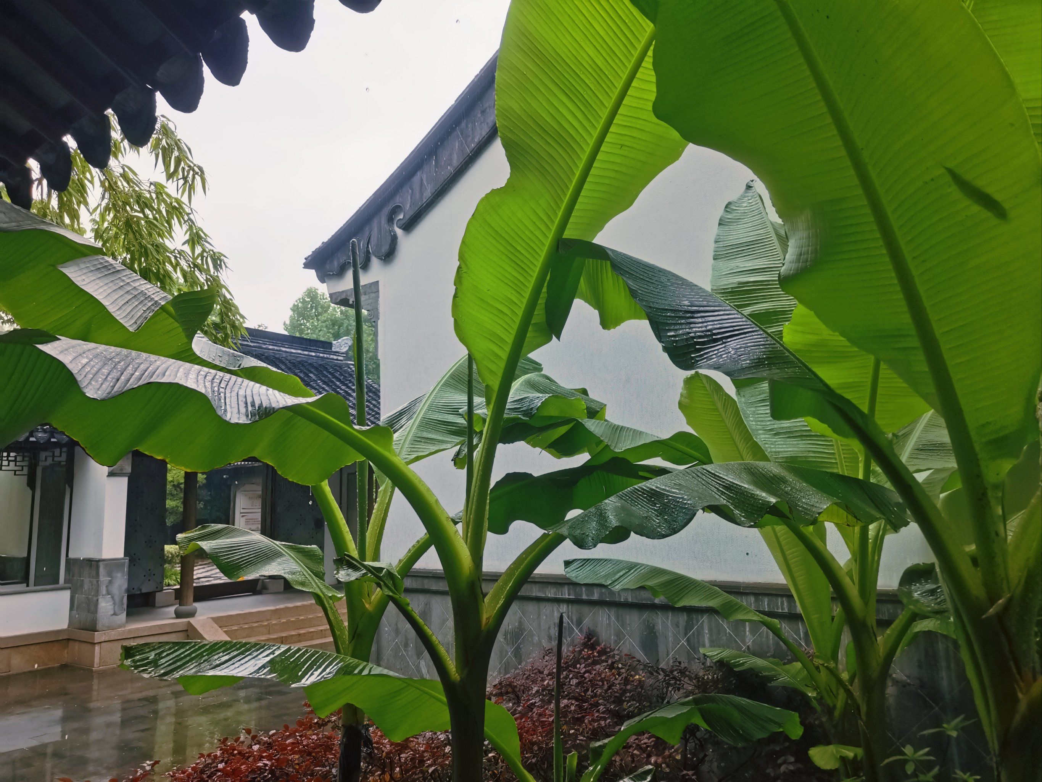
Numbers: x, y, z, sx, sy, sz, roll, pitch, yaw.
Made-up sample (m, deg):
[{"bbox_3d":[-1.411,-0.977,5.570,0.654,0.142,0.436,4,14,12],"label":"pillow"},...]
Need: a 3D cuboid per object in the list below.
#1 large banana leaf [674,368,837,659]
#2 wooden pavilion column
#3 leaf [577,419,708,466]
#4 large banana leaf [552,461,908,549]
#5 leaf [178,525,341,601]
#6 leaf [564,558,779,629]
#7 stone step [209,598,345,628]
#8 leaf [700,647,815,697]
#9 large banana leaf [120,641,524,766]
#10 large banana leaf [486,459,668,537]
[{"bbox_3d":[1.127,0.588,3.900,0.660,1.300,0.360,-2,-8,0],"label":"large banana leaf"},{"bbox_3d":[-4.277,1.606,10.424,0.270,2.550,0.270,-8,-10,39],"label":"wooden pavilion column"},{"bbox_3d":[0.603,0.254,4.000,0.650,0.210,0.340,-2,-8,5],"label":"leaf"},{"bbox_3d":[0.787,0.420,3.050,1.270,0.300,0.420,-1,-8,-6],"label":"large banana leaf"},{"bbox_3d":[-1.417,0.932,4.400,0.830,0.370,0.360,-1,-8,-6],"label":"leaf"},{"bbox_3d":[0.721,0.975,3.900,1.000,0.320,0.300,-2,-8,5],"label":"leaf"},{"bbox_3d":[-3.109,2.924,10.778,0.320,0.140,2.300,-8,-10,39],"label":"stone step"},{"bbox_3d":[1.135,1.346,3.900,0.500,0.200,0.260,-1,-8,-6],"label":"leaf"},{"bbox_3d":[-0.762,1.200,3.150,1.450,0.420,0.420,-1,-8,-6],"label":"large banana leaf"},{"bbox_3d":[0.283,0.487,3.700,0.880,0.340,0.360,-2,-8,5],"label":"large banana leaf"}]

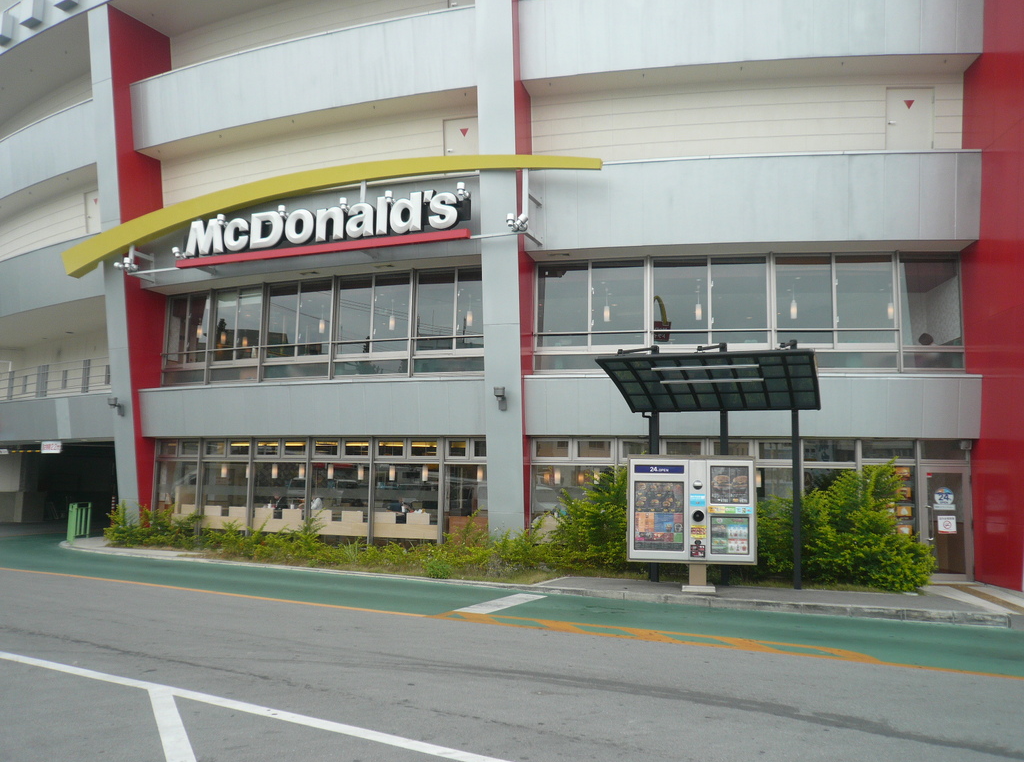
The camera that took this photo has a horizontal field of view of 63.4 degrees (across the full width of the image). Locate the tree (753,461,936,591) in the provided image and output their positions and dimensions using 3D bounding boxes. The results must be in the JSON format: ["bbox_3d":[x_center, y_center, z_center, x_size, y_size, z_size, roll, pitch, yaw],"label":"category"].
[{"bbox_3d":[5.504,2.409,13.925,2.800,2.030,1.400,0,-7,7],"label":"tree"}]

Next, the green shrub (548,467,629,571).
[{"bbox_3d":[1.399,2.515,14.760,1.550,1.870,1.300,0,-7,11],"label":"green shrub"}]

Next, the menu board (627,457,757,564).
[{"bbox_3d":[2.812,2.013,13.009,2.010,1.660,0.300,0,-7,6],"label":"menu board"}]

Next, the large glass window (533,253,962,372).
[{"bbox_3d":[4.314,-1.286,15.599,7.850,2.200,0.300,0,-7,9],"label":"large glass window"}]

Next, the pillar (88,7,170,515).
[{"bbox_3d":[-8.899,-2.322,19.687,0.760,12.200,1.250,-3,0,31],"label":"pillar"}]

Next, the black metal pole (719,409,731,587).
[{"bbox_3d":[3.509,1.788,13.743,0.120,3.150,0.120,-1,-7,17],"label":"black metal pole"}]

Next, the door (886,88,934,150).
[{"bbox_3d":[7.257,-4.329,15.142,0.860,2.000,0.080,0,2,4],"label":"door"}]

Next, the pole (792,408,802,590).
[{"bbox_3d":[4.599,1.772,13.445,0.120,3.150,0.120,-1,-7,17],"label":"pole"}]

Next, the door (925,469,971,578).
[{"bbox_3d":[7.823,2.554,14.896,0.880,2.050,0.090,1,-7,3],"label":"door"}]

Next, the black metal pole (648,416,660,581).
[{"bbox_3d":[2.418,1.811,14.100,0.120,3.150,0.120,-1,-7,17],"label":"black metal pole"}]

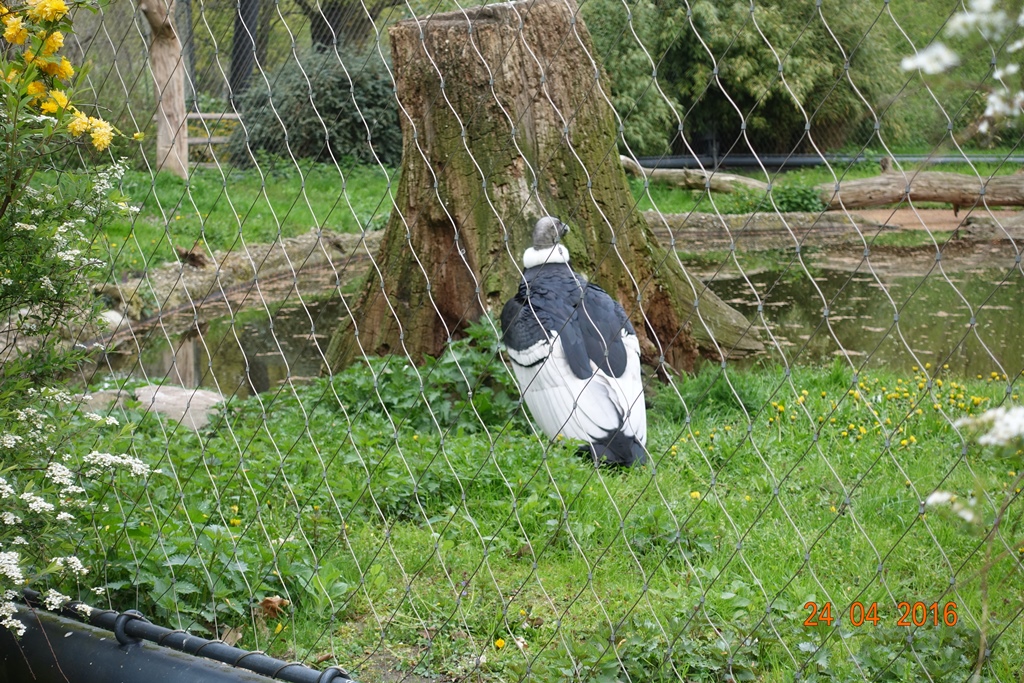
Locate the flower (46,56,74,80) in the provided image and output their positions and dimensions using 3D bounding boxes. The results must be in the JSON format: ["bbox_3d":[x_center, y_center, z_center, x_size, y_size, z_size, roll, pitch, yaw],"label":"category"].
[{"bbox_3d":[-0.680,-0.411,3.000,0.041,0.035,0.030,-3,6,-18],"label":"flower"}]

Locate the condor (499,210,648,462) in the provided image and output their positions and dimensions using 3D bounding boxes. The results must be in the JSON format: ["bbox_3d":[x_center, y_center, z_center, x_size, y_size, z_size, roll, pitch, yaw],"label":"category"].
[{"bbox_3d":[0.236,0.000,7.900,0.470,0.950,0.600,-4,7,-30],"label":"condor"}]

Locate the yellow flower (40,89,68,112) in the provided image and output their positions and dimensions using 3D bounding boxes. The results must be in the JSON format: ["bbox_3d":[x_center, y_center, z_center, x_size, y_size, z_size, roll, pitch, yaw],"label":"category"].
[{"bbox_3d":[-0.689,-0.363,3.000,0.041,0.035,0.030,-3,6,-18],"label":"yellow flower"}]

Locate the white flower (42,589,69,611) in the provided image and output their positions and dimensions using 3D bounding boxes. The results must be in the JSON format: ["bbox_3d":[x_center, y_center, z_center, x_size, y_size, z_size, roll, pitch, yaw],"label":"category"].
[{"bbox_3d":[-0.676,0.384,2.950,0.037,0.035,0.029,-3,6,-19],"label":"white flower"}]

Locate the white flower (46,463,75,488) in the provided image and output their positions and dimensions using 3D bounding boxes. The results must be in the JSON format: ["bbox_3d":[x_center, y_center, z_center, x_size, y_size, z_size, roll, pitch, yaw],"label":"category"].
[{"bbox_3d":[-0.680,0.202,3.000,0.041,0.038,0.032,-3,6,-18],"label":"white flower"}]

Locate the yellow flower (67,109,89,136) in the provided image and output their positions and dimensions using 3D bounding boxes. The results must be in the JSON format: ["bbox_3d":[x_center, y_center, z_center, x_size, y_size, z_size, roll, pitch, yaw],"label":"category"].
[{"bbox_3d":[-0.655,-0.330,3.000,0.032,0.041,0.027,-2,6,-17],"label":"yellow flower"}]

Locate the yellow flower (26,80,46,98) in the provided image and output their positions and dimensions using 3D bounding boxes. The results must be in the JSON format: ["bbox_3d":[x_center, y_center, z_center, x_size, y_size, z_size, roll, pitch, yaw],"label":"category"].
[{"bbox_3d":[-0.721,-0.382,3.020,0.031,0.030,0.027,-3,6,-18],"label":"yellow flower"}]

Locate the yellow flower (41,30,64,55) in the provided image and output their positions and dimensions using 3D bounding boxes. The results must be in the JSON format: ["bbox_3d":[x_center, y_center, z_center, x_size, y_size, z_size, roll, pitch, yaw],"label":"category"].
[{"bbox_3d":[-0.692,-0.449,3.000,0.035,0.038,0.030,-3,6,-18],"label":"yellow flower"}]

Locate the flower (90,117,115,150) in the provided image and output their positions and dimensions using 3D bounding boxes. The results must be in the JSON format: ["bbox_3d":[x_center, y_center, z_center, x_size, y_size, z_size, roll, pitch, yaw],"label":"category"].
[{"bbox_3d":[-0.614,-0.311,2.980,0.038,0.049,0.032,-2,6,-17],"label":"flower"}]

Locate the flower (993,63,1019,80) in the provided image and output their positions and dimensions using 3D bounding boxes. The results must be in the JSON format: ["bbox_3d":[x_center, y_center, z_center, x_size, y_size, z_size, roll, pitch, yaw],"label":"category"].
[{"bbox_3d":[0.360,-0.197,1.450,0.020,0.013,0.017,2,7,24],"label":"flower"}]

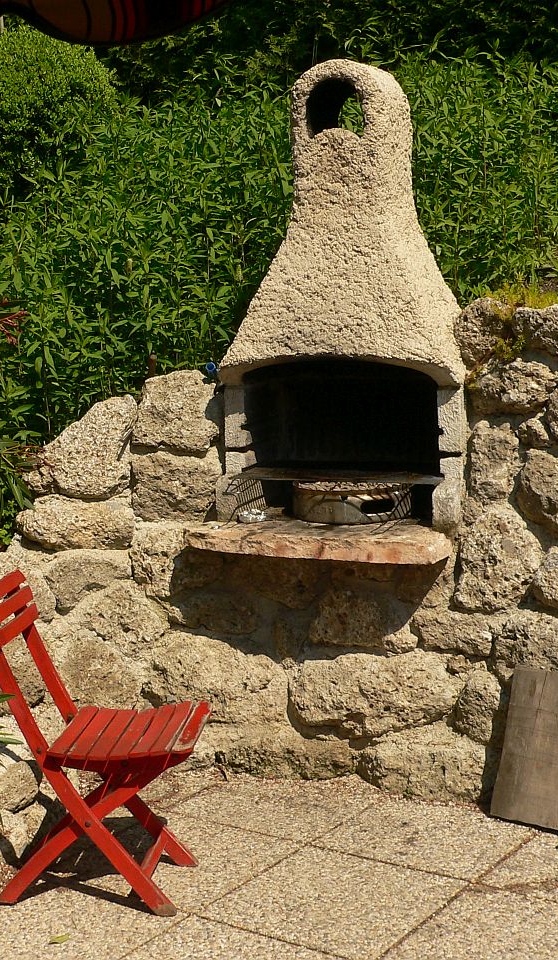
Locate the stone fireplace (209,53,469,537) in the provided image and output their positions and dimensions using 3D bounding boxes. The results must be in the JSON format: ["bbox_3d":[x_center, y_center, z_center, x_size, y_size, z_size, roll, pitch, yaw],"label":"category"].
[{"bbox_3d":[0.251,-0.622,4.392,0.800,1.490,0.500,1,8,23],"label":"stone fireplace"}]

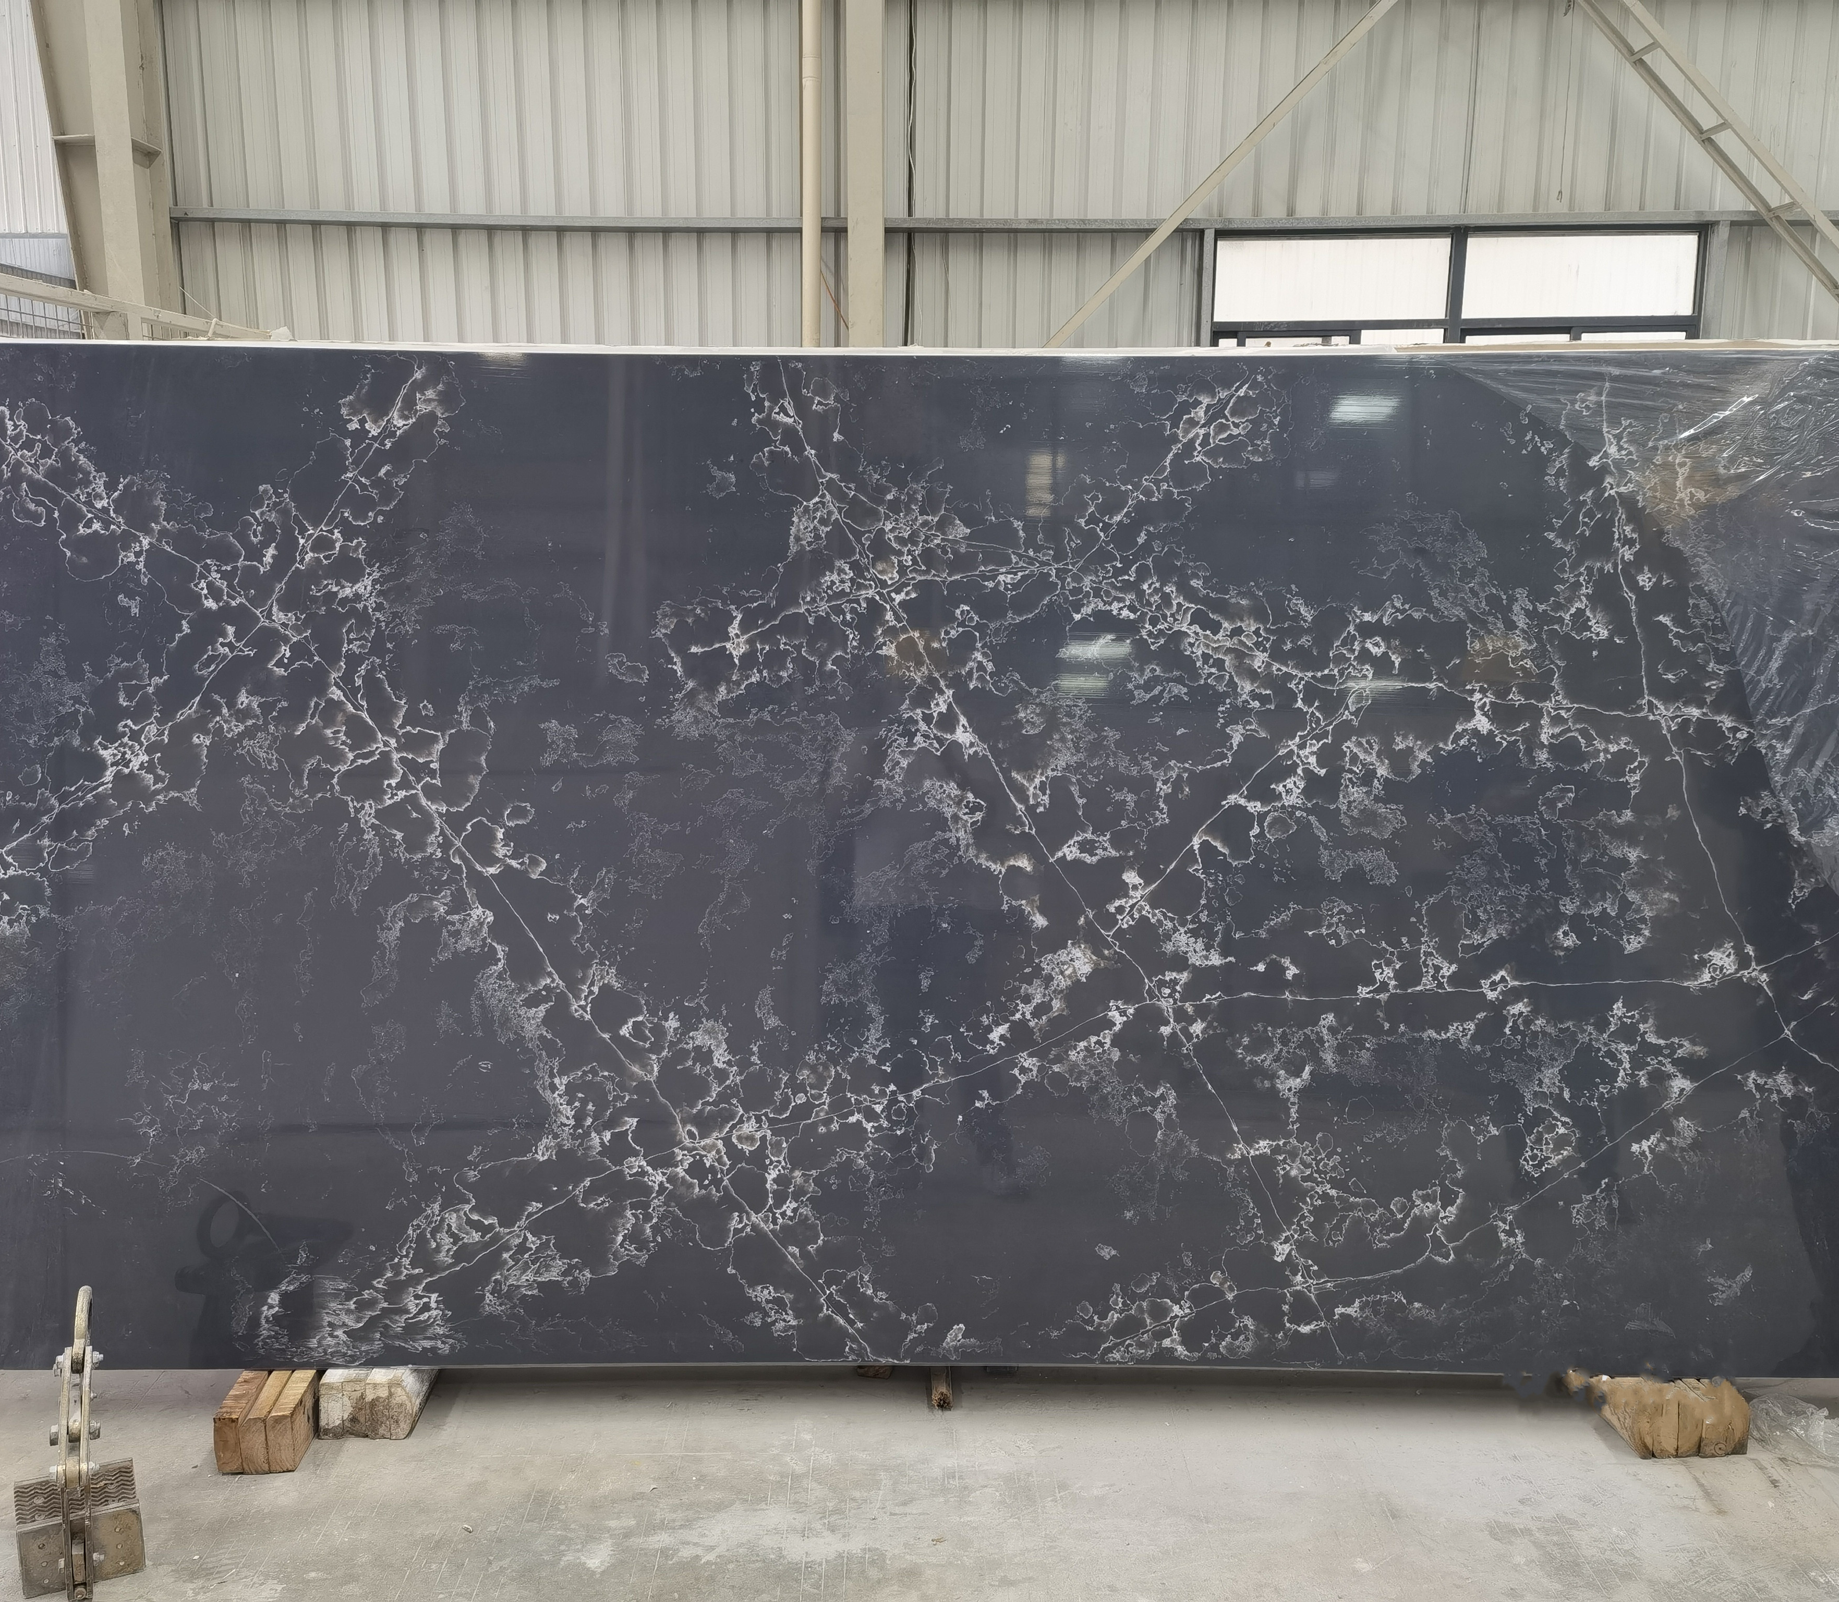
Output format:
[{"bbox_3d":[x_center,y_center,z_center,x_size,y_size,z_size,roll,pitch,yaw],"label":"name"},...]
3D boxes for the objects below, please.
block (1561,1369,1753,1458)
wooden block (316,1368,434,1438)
[{"bbox_3d":[1.203,0.952,2.778,0.172,0.088,0.370,0,9,-3],"label":"block"},{"bbox_3d":[-0.881,0.933,2.781,0.142,0.095,0.330,0,9,-3],"label":"wooden block"}]

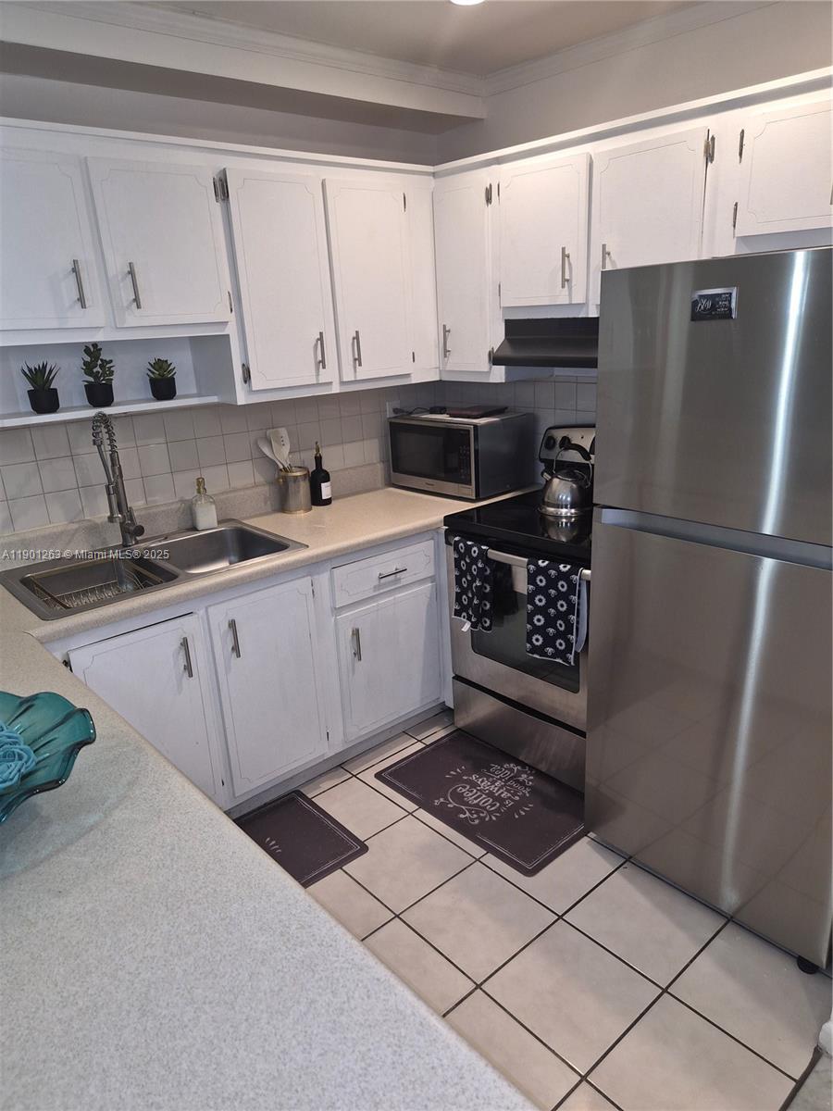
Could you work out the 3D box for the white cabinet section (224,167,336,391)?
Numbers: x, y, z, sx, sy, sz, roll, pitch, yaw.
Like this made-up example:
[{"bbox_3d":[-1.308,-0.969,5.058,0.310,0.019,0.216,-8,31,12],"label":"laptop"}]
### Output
[{"bbox_3d":[-0.545,-0.933,2.577,0.332,0.665,0.325,-17,22,-38],"label":"white cabinet section"}]

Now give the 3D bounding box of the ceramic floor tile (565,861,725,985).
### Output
[{"bbox_3d":[0.642,1.028,2.077,0.325,0.010,0.325,-17,22,-38],"label":"ceramic floor tile"}]

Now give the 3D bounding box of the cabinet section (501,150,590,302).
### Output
[{"bbox_3d":[0.540,-1.098,2.561,0.325,0.430,0.370,-17,22,-38],"label":"cabinet section"}]

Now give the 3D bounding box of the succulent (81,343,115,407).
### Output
[{"bbox_3d":[-1.055,-0.595,2.450,0.112,0.205,0.105,-17,22,-38],"label":"succulent"}]

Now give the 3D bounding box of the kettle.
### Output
[{"bbox_3d":[0.575,-0.299,2.820,0.236,0.246,0.222,10,22,36],"label":"kettle"}]

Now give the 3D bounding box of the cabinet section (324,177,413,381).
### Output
[{"bbox_3d":[-0.268,-1.018,2.802,0.334,0.665,0.325,-17,22,-38],"label":"cabinet section"}]

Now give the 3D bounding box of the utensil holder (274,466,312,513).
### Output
[{"bbox_3d":[-0.500,-0.267,3.059,0.127,0.163,0.125,-3,18,1],"label":"utensil holder"}]

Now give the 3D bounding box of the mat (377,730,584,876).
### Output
[{"bbox_3d":[0.268,0.851,2.664,0.457,0.010,0.757,-17,22,-38],"label":"mat"}]

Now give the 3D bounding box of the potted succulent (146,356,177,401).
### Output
[{"bbox_3d":[-0.891,-0.617,2.591,0.106,0.143,0.102,-17,22,-38],"label":"potted succulent"}]

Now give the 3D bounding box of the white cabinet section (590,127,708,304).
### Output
[{"bbox_3d":[0.794,-1.023,2.276,0.325,0.430,0.367,-17,22,-38],"label":"white cabinet section"}]

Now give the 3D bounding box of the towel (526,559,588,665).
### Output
[{"bbox_3d":[0.468,0.187,2.444,0.062,0.348,0.232,-17,22,-38],"label":"towel"}]

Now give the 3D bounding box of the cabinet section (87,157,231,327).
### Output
[{"bbox_3d":[-0.851,-0.945,2.300,0.362,0.446,0.325,-17,22,-38],"label":"cabinet section"}]

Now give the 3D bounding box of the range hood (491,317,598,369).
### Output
[{"bbox_3d":[0.679,-0.780,2.650,0.385,0.163,0.757,-17,22,-38],"label":"range hood"}]

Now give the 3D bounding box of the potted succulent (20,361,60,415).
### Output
[{"bbox_3d":[-1.191,-0.530,2.346,0.125,0.158,0.120,-17,22,-38],"label":"potted succulent"}]

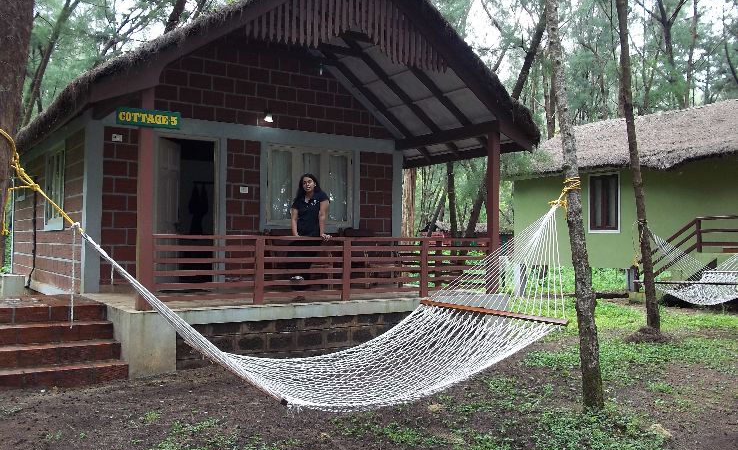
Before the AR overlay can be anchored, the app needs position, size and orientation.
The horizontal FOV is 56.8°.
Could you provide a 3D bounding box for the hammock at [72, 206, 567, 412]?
[{"bbox_3d":[-0.016,0.405,4.171,3.348,1.138,1.450,1,-2,-33],"label":"hammock"}]

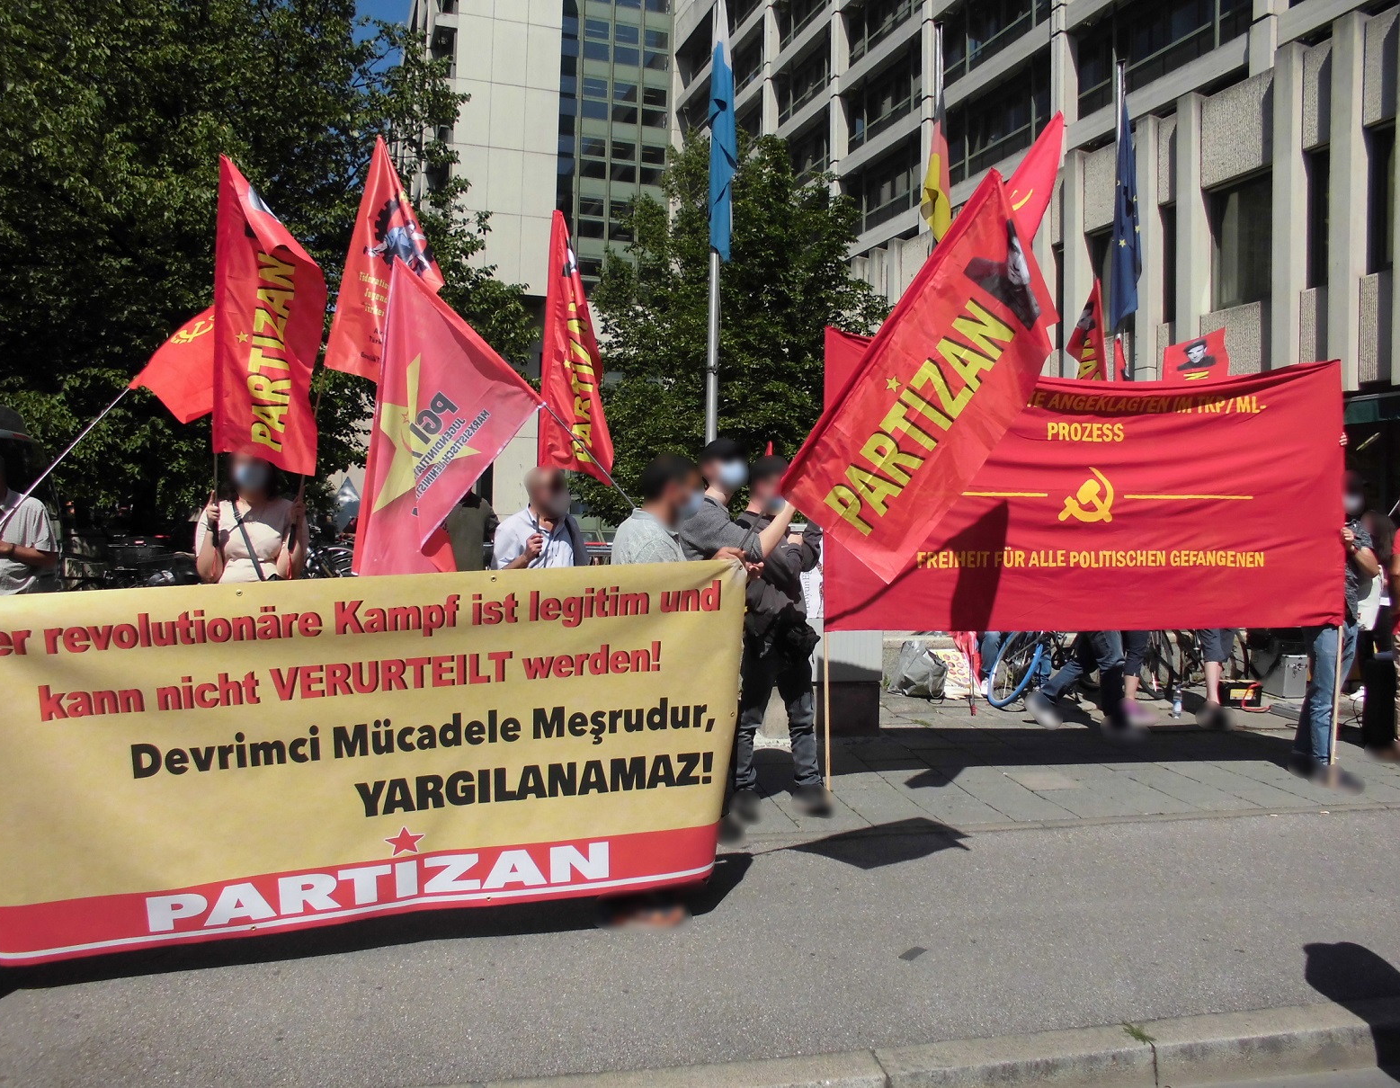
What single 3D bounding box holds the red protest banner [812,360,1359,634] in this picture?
[{"bbox_3d":[2.093,-0.291,5.800,2.950,1.480,0.150,0,1,-8],"label":"red protest banner"}]

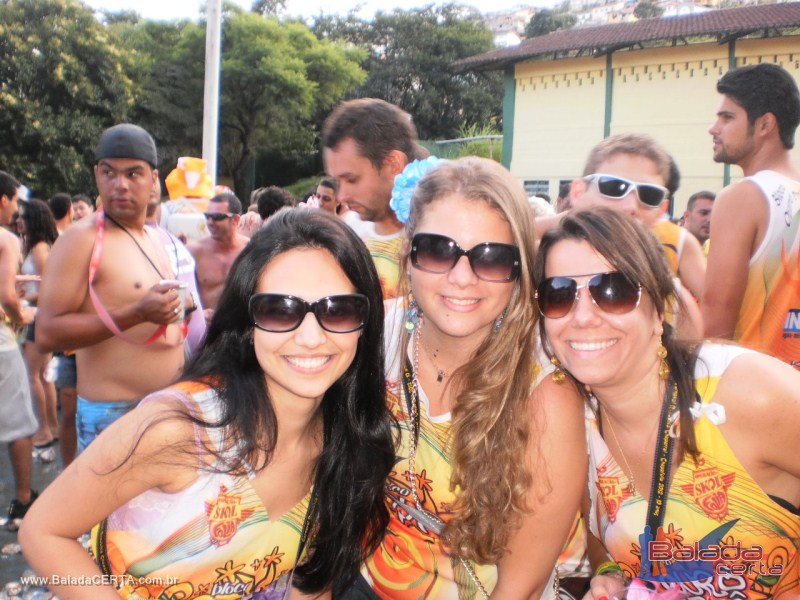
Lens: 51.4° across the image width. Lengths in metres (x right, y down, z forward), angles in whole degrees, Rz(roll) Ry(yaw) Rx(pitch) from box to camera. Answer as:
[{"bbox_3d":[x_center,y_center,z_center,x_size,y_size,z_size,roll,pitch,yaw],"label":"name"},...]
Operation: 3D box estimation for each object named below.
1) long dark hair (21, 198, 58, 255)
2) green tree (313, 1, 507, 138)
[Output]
[{"bbox_3d":[-2.358,-0.475,5.450,0.240,0.370,0.230,0,7,-15],"label":"long dark hair"},{"bbox_3d":[0.219,-6.714,28.000,5.900,6.000,5.500,2,6,0],"label":"green tree"}]

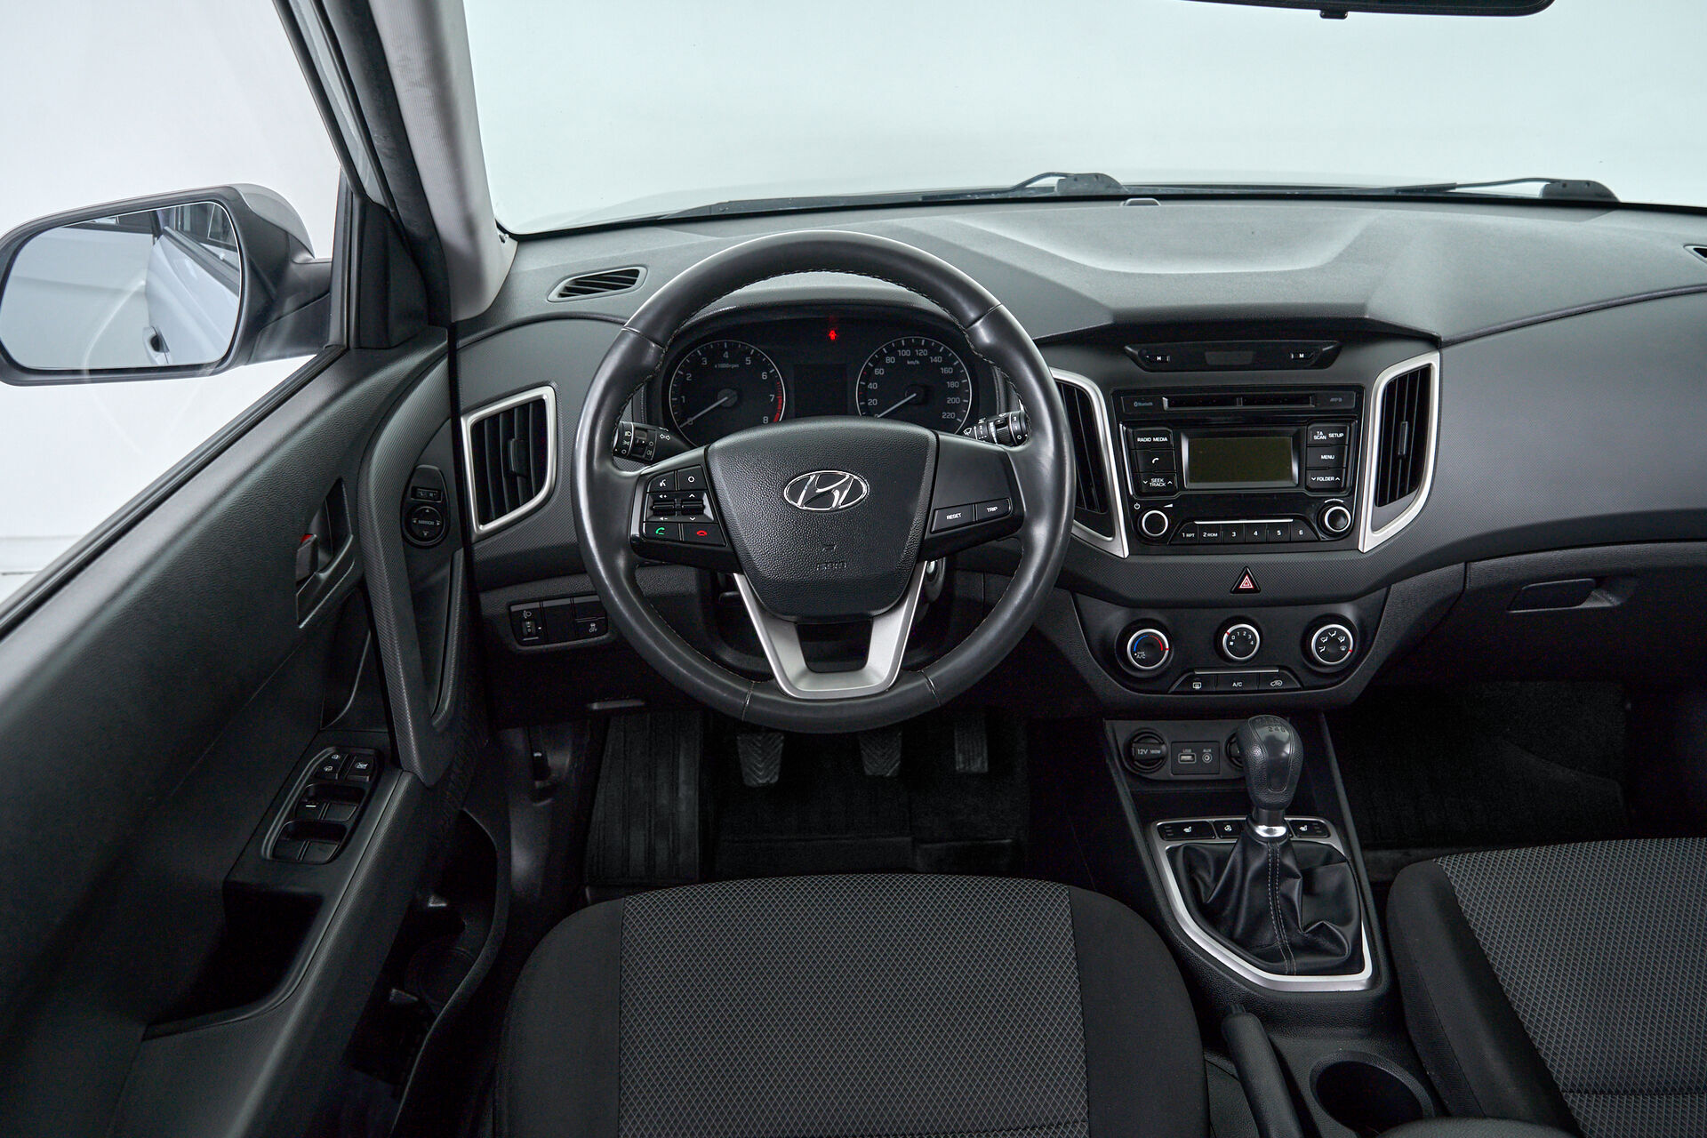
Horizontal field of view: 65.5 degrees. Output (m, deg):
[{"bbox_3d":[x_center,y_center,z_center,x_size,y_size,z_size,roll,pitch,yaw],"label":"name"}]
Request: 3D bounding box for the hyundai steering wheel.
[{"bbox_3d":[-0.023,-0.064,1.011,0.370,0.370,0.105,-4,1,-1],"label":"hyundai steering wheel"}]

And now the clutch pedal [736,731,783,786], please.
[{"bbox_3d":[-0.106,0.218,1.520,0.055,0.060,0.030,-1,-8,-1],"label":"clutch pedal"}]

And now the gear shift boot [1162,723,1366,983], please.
[{"bbox_3d":[0.342,0.204,1.026,0.150,0.180,0.128,-1,35,-1],"label":"gear shift boot"}]

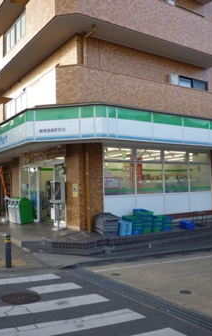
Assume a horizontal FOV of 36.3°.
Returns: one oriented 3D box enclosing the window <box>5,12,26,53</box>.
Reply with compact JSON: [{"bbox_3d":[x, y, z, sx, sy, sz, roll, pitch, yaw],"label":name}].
[{"bbox_3d":[-3.464,-5.031,12.299,0.147,0.853,2.315,0,-3,-35],"label":"window"}]

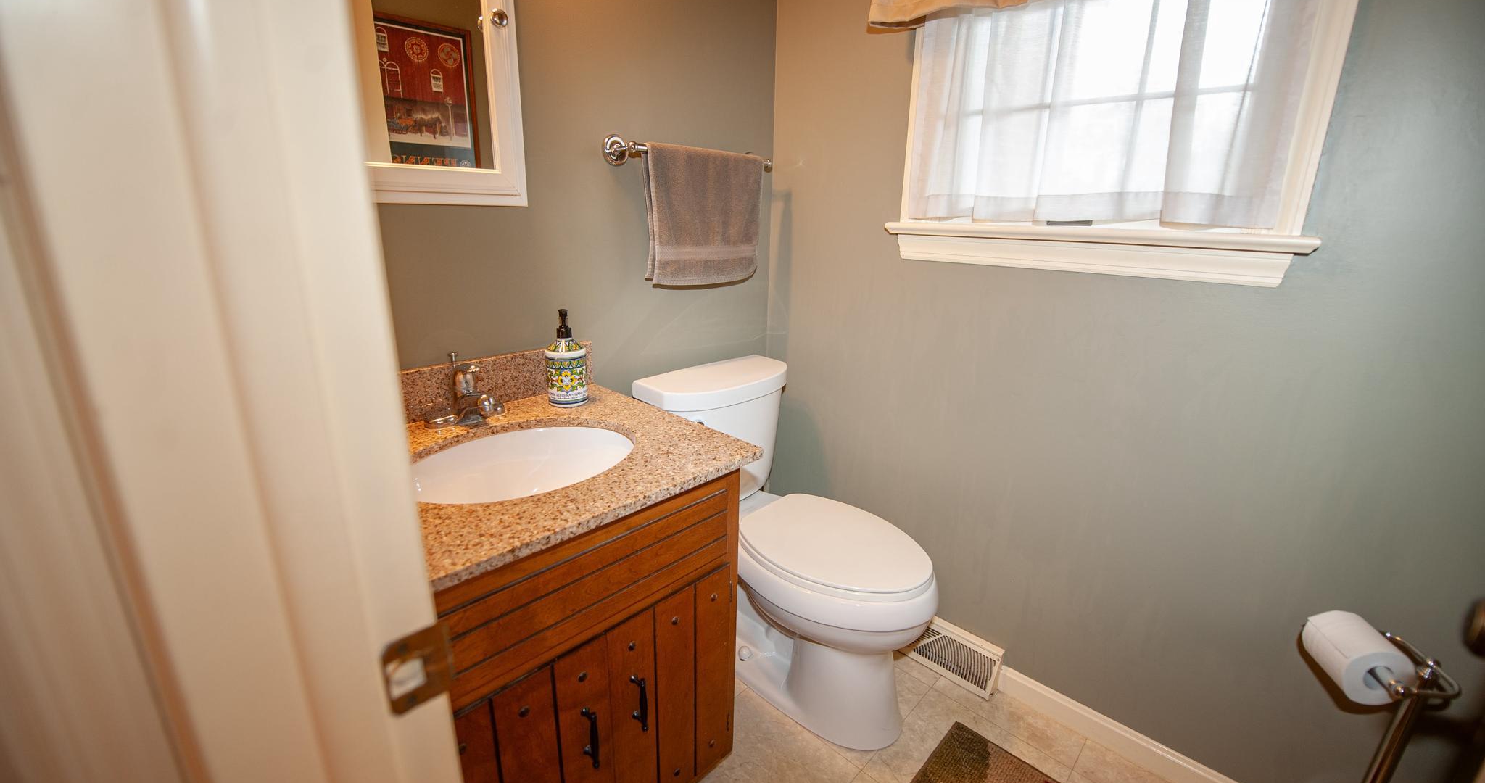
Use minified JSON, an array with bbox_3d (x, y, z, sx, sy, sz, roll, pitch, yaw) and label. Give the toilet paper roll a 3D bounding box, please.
[{"bbox_3d":[0.975,0.420,0.916,0.092,0.092,0.101,6,17,16],"label":"toilet paper roll"}]

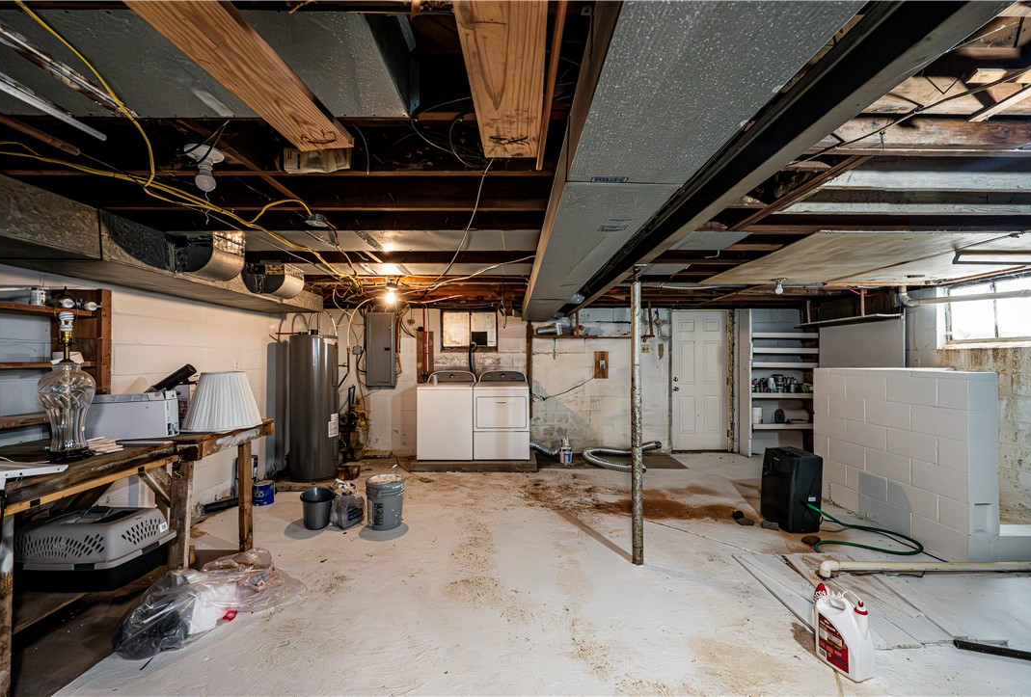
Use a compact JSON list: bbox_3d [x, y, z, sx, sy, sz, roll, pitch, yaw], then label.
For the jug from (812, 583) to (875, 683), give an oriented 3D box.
[{"bbox_3d":[1.468,1.264,1.828,0.112,0.320,0.178,0,-1,-22],"label":"jug"}]

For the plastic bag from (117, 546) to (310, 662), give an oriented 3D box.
[{"bbox_3d":[-1.600,1.260,2.170,0.470,0.260,0.720,0,-1,28],"label":"plastic bag"}]

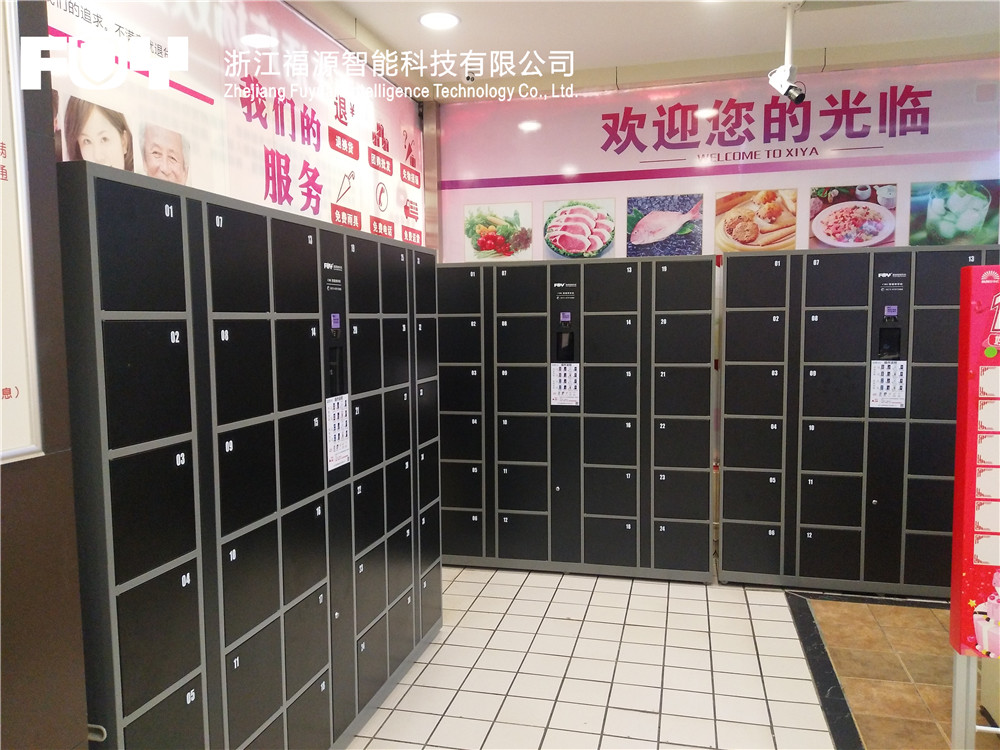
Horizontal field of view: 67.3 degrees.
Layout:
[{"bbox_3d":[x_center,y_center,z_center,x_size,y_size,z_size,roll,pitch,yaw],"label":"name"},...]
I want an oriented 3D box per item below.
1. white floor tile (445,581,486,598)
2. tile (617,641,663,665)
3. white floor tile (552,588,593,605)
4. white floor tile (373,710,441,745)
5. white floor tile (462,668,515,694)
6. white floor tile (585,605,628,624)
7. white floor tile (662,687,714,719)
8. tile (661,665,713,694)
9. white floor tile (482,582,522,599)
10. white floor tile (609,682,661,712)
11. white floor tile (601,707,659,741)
[{"bbox_3d":[-0.193,1.193,4.179,0.197,0.010,0.197,0,5,14],"label":"white floor tile"},{"bbox_3d":[0.634,1.249,3.360,0.196,0.010,0.196,1,5,14],"label":"tile"},{"bbox_3d":[0.399,1.214,4.080,0.196,0.010,0.196,1,5,14],"label":"white floor tile"},{"bbox_3d":[-0.337,1.305,2.781,0.196,0.010,0.196,1,5,14],"label":"white floor tile"},{"bbox_3d":[-0.045,1.282,3.136,0.197,0.010,0.197,1,5,14],"label":"white floor tile"},{"bbox_3d":[0.535,1.215,3.792,0.197,0.010,0.197,0,5,14],"label":"white floor tile"},{"bbox_3d":[0.730,1.282,2.923,0.197,0.010,0.197,1,5,14],"label":"white floor tile"},{"bbox_3d":[0.789,1.282,3.151,0.196,0.010,0.196,1,5,14],"label":"tile"},{"bbox_3d":[0.005,1.195,4.134,0.197,0.010,0.197,1,5,14],"label":"white floor tile"},{"bbox_3d":[0.535,1.280,2.970,0.197,0.010,0.197,0,5,14],"label":"white floor tile"},{"bbox_3d":[0.488,1.296,2.780,0.196,0.010,0.196,1,5,14],"label":"white floor tile"}]

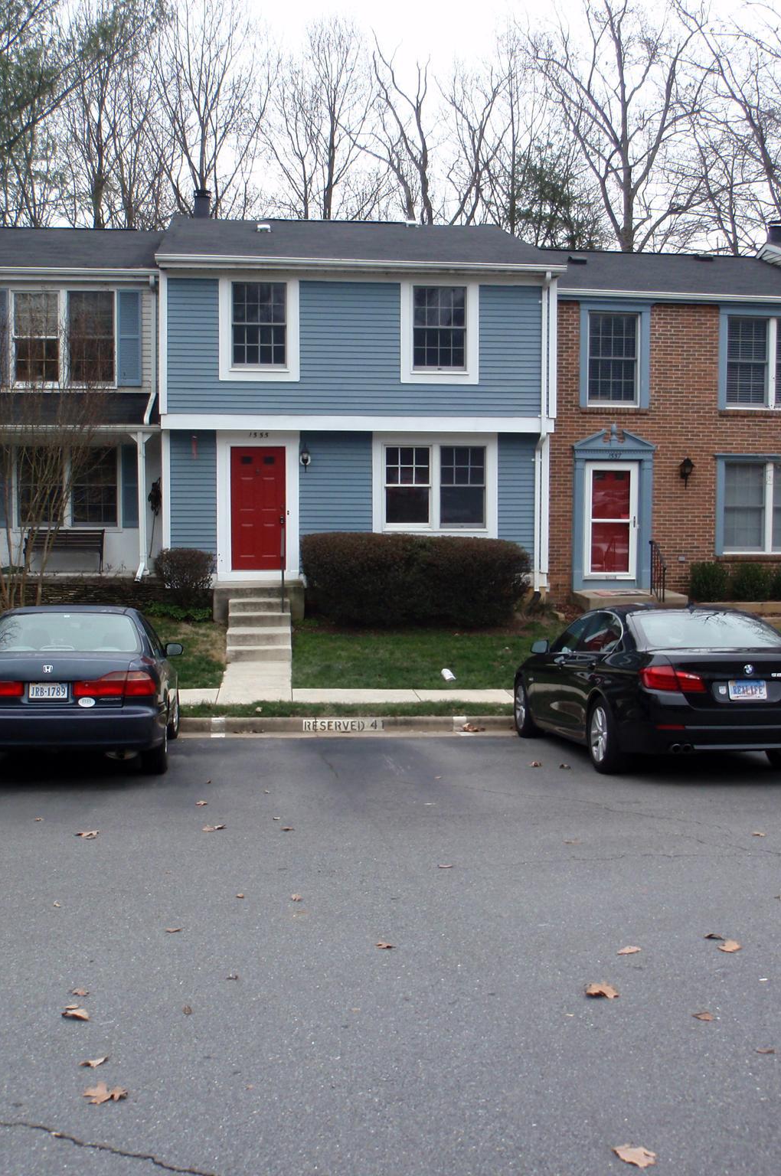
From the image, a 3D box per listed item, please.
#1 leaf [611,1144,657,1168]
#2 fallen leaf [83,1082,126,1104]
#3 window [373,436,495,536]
[{"bbox_3d":[0.669,1.560,3.480,0.118,0.025,0.090,0,2,-14],"label":"leaf"},{"bbox_3d":[-0.871,1.536,3.860,0.135,0.022,0.125,0,-1,-6],"label":"fallen leaf"},{"bbox_3d":[0.718,-1.650,20.660,1.883,1.552,0.120,0,3,-6],"label":"window"}]

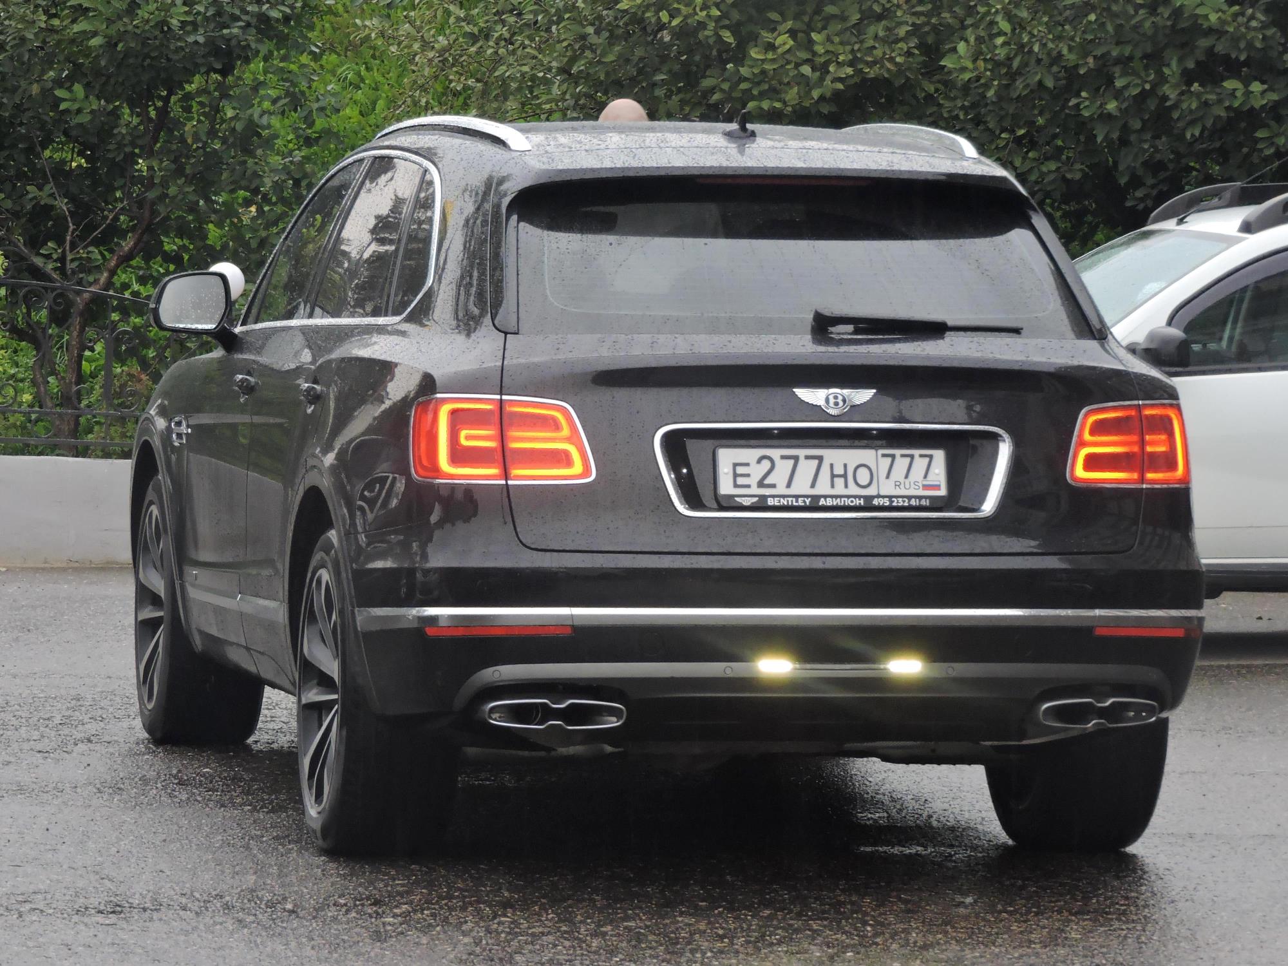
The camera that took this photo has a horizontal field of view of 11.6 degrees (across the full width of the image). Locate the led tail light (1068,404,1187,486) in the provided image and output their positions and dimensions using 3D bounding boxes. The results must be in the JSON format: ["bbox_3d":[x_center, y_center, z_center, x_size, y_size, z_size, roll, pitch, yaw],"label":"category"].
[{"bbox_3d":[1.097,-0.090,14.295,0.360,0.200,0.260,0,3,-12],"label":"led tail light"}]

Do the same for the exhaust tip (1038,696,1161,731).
[{"bbox_3d":[1.002,0.508,14.058,0.300,0.068,0.120,0,3,-20],"label":"exhaust tip"}]

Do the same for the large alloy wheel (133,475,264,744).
[{"bbox_3d":[-1.256,0.338,17.822,0.285,0.785,0.785,0,3,-12],"label":"large alloy wheel"}]

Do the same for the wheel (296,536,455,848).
[{"bbox_3d":[-0.635,0.476,14.895,0.285,0.785,0.785,0,3,-12],"label":"wheel"}]

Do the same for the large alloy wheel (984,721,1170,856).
[{"bbox_3d":[1.024,0.486,15.249,0.285,0.785,0.785,0,3,-12],"label":"large alloy wheel"}]

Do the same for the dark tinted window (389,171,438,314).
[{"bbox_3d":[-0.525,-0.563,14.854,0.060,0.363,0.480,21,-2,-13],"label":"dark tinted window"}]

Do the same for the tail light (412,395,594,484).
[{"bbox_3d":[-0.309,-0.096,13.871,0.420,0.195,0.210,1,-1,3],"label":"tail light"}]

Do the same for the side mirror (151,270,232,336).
[{"bbox_3d":[-1.195,-0.474,16.699,0.220,0.178,0.140,0,3,-12],"label":"side mirror"}]

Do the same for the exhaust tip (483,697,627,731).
[{"bbox_3d":[-0.199,0.500,13.801,0.300,0.068,0.120,1,3,-4],"label":"exhaust tip"}]

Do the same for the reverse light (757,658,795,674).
[{"bbox_3d":[0.289,0.402,13.932,0.083,0.032,0.030,0,3,-12],"label":"reverse light"}]

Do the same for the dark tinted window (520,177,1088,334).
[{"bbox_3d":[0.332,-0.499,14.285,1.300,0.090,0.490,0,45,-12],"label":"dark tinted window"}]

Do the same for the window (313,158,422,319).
[{"bbox_3d":[-0.661,-0.592,15.384,0.060,0.410,0.850,17,0,-10],"label":"window"}]

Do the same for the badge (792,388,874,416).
[{"bbox_3d":[0.418,-0.178,13.872,0.187,0.063,0.015,0,-9,-12],"label":"badge"}]

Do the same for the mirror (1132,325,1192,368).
[{"bbox_3d":[1.715,-0.448,21.000,0.140,0.150,0.240,0,3,-14],"label":"mirror"}]

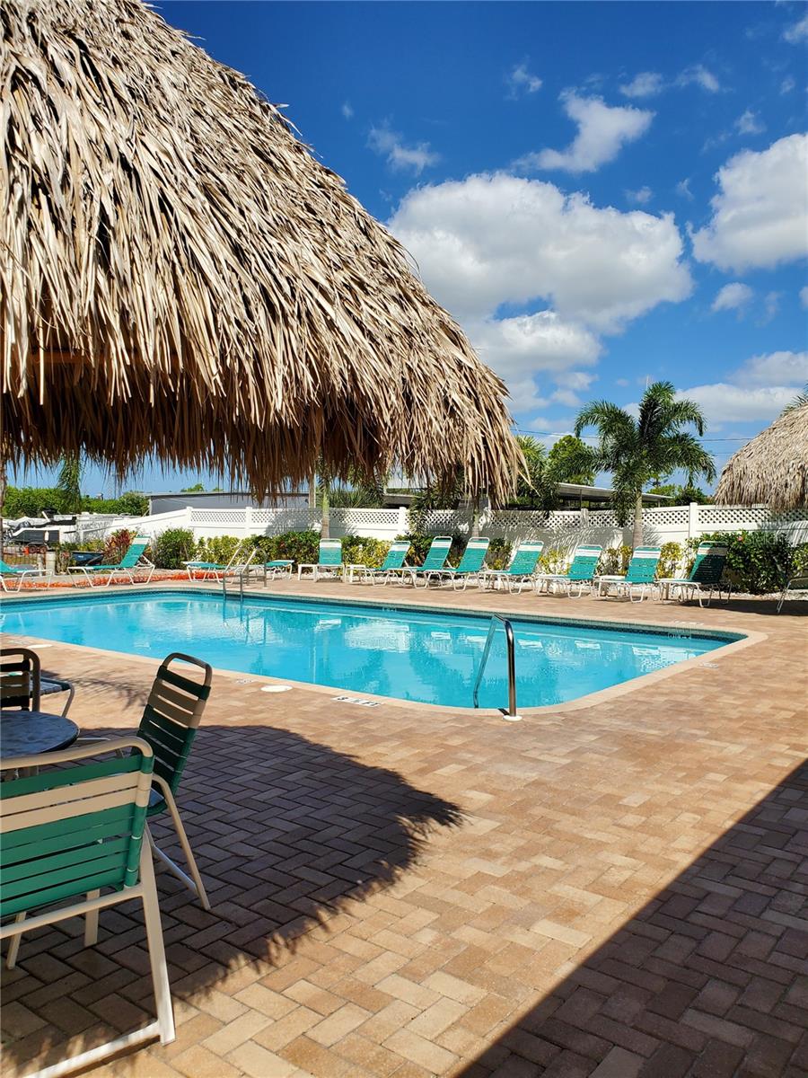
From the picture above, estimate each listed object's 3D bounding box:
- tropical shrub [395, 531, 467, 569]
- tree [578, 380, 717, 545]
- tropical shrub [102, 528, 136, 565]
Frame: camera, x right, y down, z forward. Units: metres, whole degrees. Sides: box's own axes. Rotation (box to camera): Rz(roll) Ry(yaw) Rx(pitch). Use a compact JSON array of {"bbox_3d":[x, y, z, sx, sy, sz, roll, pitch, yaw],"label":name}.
[{"bbox_3d":[0.669,0.415,19.217,1.600,1.100,1.050,1,2,38],"label":"tropical shrub"},{"bbox_3d":[5.133,-1.174,17.175,2.950,4.380,2.800,1,2,17],"label":"tree"},{"bbox_3d":[-7.301,0.346,20.916,0.900,1.100,0.850,0,1,0],"label":"tropical shrub"}]

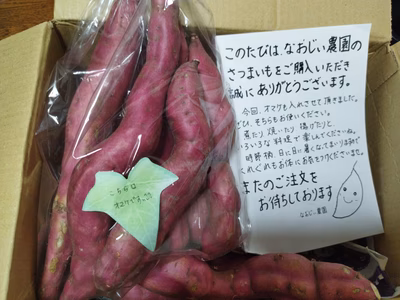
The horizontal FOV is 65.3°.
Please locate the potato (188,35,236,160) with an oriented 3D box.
[{"bbox_3d":[0.011,-0.058,0.340,0.044,0.042,0.145,-12,79,-6],"label":"potato"}]

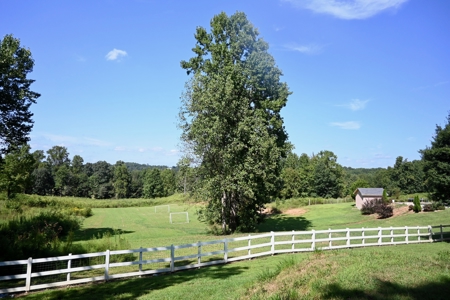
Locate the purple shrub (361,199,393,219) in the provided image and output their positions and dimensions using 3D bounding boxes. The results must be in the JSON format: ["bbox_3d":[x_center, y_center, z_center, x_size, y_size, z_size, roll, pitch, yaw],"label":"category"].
[{"bbox_3d":[18.933,7.307,37.492,3.999,2.466,3.200,0,-5,0],"label":"purple shrub"}]

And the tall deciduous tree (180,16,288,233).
[{"bbox_3d":[1.064,-3.115,30.407,11.149,22.679,10.000,0,-5,0],"label":"tall deciduous tree"}]

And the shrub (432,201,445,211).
[{"bbox_3d":[28.814,7.489,40.488,1.620,1.333,1.600,0,-5,0],"label":"shrub"}]

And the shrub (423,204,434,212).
[{"bbox_3d":[27.105,7.791,39.958,1.598,1.051,1.500,0,-5,0],"label":"shrub"}]

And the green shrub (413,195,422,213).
[{"bbox_3d":[25.009,7.008,39.025,1.150,2.288,1.200,0,-5,0],"label":"green shrub"}]

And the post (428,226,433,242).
[{"bbox_3d":[15.559,6.389,22.714,0.190,1.231,0.190,0,-5,0],"label":"post"}]

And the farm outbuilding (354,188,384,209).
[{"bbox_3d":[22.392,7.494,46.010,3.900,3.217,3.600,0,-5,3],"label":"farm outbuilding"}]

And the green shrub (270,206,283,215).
[{"bbox_3d":[7.617,8.948,44.372,1.775,1.167,1.700,0,-5,0],"label":"green shrub"}]

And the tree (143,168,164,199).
[{"bbox_3d":[-26.535,12.407,111.334,8.164,11.067,8.000,0,-5,0],"label":"tree"}]

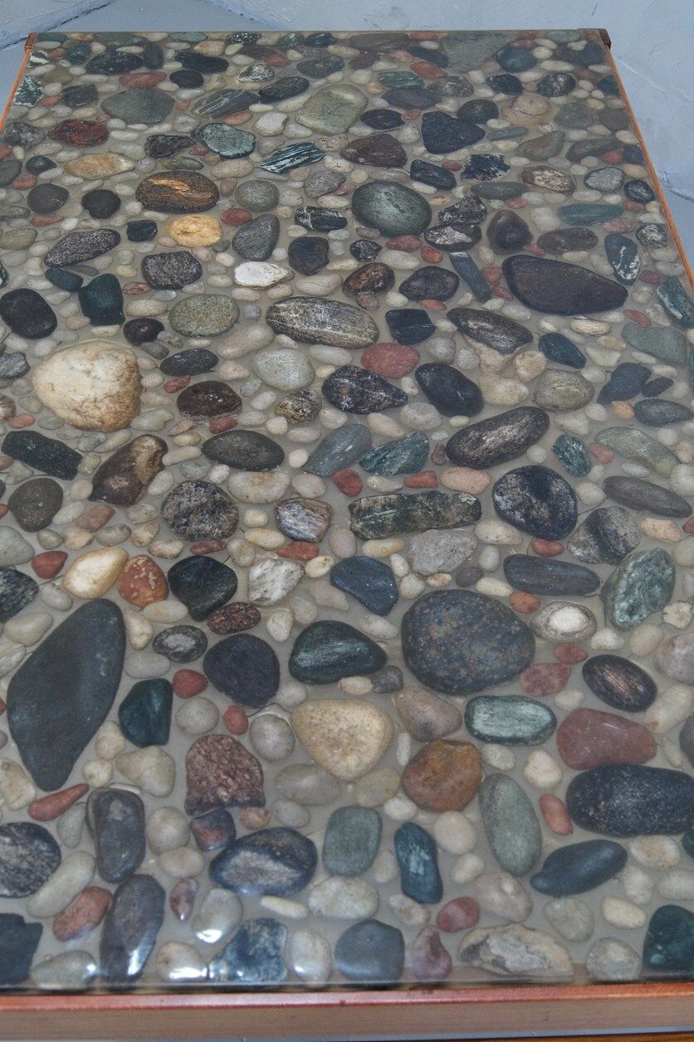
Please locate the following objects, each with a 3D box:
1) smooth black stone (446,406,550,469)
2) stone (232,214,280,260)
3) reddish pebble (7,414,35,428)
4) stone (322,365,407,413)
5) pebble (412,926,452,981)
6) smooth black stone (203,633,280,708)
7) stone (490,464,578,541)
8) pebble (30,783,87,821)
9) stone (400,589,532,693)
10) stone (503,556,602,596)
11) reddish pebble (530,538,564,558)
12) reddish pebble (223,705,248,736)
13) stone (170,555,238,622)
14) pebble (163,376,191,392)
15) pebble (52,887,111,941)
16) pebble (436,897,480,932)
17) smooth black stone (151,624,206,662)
[{"bbox_3d":[0.147,-0.080,1.078,0.115,0.030,0.051,-22,53,-18],"label":"smooth black stone"},{"bbox_3d":[-0.092,-0.295,1.175,0.046,0.028,0.070,14,51,12],"label":"stone"},{"bbox_3d":[-0.283,-0.087,0.980,0.025,0.010,0.016,-4,48,-4],"label":"reddish pebble"},{"bbox_3d":[0.016,-0.128,1.133,0.085,0.030,0.058,17,50,15],"label":"stone"},{"bbox_3d":[0.052,0.267,0.693,0.023,0.014,0.034,-6,50,-5],"label":"pebble"},{"bbox_3d":[-0.075,0.108,0.829,0.050,0.030,0.066,-33,57,-25],"label":"smooth black stone"},{"bbox_3d":[0.174,-0.017,1.039,0.072,0.039,0.084,-21,51,-18],"label":"stone"},{"bbox_3d":[-0.207,0.204,0.817,0.044,0.013,0.019,-24,53,-20],"label":"pebble"},{"bbox_3d":[0.099,0.099,0.928,0.109,0.040,0.104,8,49,7],"label":"stone"},{"bbox_3d":[0.174,0.049,0.962,0.082,0.024,0.037,10,50,8],"label":"stone"},{"bbox_3d":[0.161,0.021,0.905,0.027,0.011,0.018,7,50,6],"label":"reddish pebble"},{"bbox_3d":[-0.076,0.138,0.777,0.016,0.010,0.024,-15,50,-13],"label":"reddish pebble"},{"bbox_3d":[-0.112,0.049,0.879,0.051,0.031,0.060,-28,55,-22],"label":"stone"},{"bbox_3d":[-0.169,-0.137,1.126,0.029,0.009,0.015,-32,55,-26],"label":"pebble"},{"bbox_3d":[-0.166,0.247,0.709,0.022,0.013,0.043,35,58,26],"label":"pebble"},{"bbox_3d":[0.075,0.268,0.764,0.029,0.013,0.021,-21,51,-18],"label":"pebble"},{"bbox_3d":[-0.136,0.100,0.918,0.044,0.018,0.033,5,48,4],"label":"smooth black stone"}]

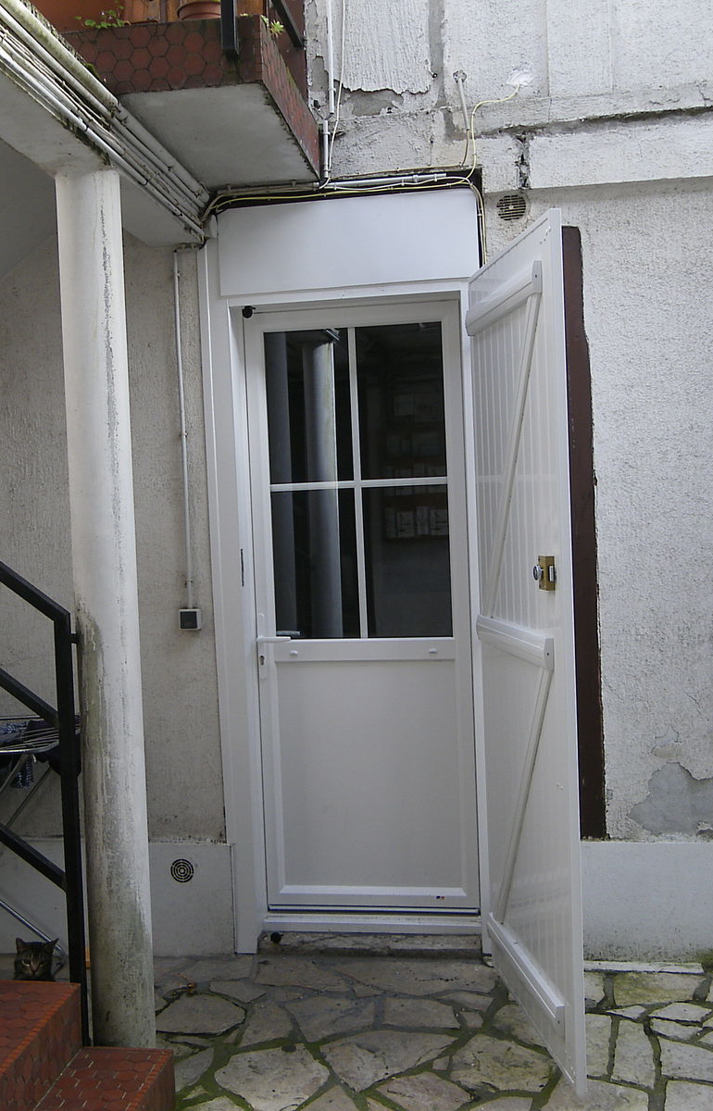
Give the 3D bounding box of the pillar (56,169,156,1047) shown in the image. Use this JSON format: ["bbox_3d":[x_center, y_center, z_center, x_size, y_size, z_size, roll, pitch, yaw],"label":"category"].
[{"bbox_3d":[-0.710,0.208,3.416,0.177,2.565,0.177,-2,2,8],"label":"pillar"}]

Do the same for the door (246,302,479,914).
[{"bbox_3d":[0.022,0.196,4.349,0.783,2.183,0.065,-2,2,8],"label":"door"}]

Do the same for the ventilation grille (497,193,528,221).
[{"bbox_3d":[0.534,-1.190,4.095,0.106,0.100,0.020,-2,2,8],"label":"ventilation grille"}]

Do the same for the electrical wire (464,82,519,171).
[{"bbox_3d":[0.462,-1.461,4.090,0.192,0.286,0.025,-2,2,8],"label":"electrical wire"}]

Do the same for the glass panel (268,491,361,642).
[{"bbox_3d":[-0.151,0.034,4.367,0.309,0.545,0.020,-2,2,8],"label":"glass panel"}]

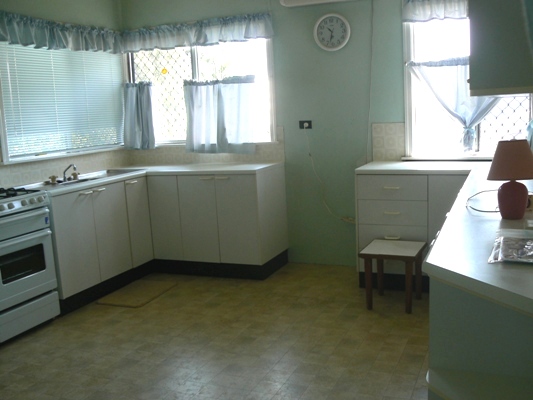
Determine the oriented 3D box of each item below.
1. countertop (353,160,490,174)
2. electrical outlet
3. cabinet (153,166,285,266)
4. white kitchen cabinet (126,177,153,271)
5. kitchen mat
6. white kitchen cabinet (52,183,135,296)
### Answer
[{"bbox_3d":[1.175,-0.240,4.149,0.886,0.036,0.600,1,10,23],"label":"countertop"},{"bbox_3d":[0.336,-0.642,4.753,0.116,0.070,0.020,1,10,23],"label":"electrical outlet"},{"bbox_3d":[-0.410,0.099,4.886,1.030,0.771,0.590,1,10,23],"label":"cabinet"},{"bbox_3d":[-1.329,0.178,4.801,0.570,0.739,0.301,1,10,23],"label":"white kitchen cabinet"},{"bbox_3d":[-1.001,0.728,4.387,0.375,0.010,0.625,1,10,23],"label":"kitchen mat"},{"bbox_3d":[-1.546,0.270,4.300,0.570,0.739,0.805,1,10,23],"label":"white kitchen cabinet"}]

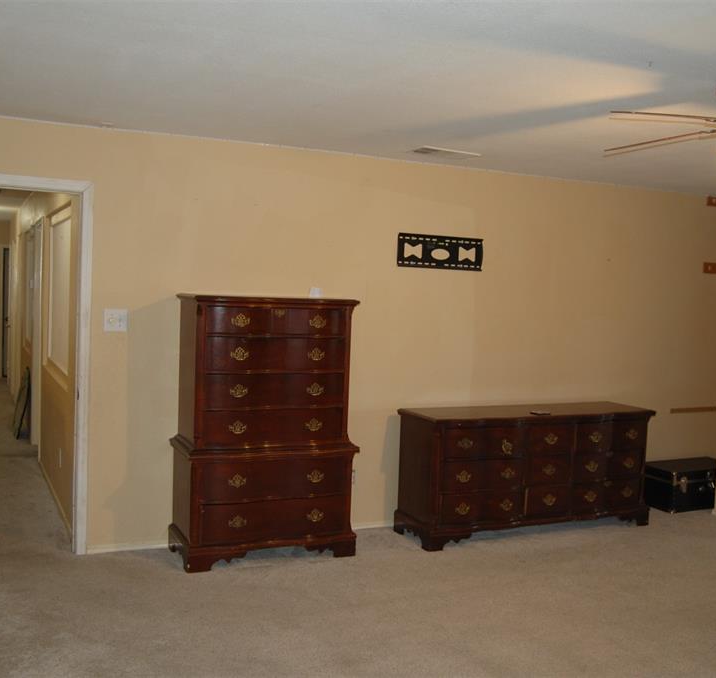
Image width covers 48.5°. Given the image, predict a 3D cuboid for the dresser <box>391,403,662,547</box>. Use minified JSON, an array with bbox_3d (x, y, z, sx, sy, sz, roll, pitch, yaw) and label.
[{"bbox_3d":[1.155,0.891,5.400,1.791,0.800,0.464,1,3,-25],"label":"dresser"}]

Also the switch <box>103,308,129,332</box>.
[{"bbox_3d":[-1.382,-0.105,4.543,0.122,0.122,0.022,1,3,-25],"label":"switch"}]

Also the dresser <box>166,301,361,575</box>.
[{"bbox_3d":[-0.539,0.516,4.671,0.993,1.500,0.469,1,3,-24],"label":"dresser"}]

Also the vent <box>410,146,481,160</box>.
[{"bbox_3d":[0.555,-1.139,4.928,0.420,0.020,0.200,1,3,-25],"label":"vent"}]

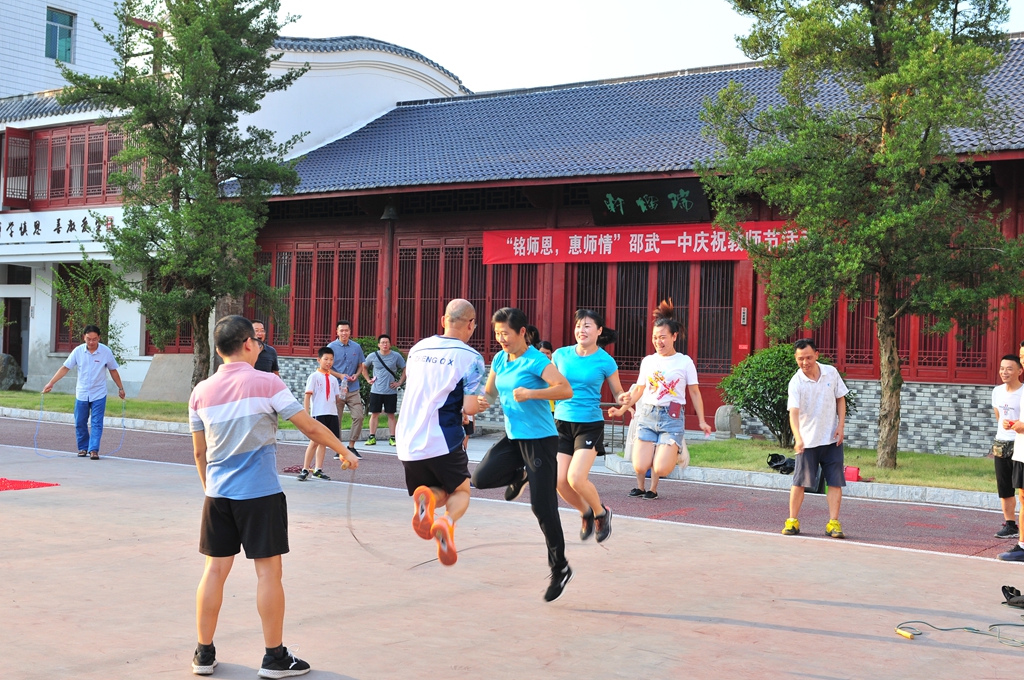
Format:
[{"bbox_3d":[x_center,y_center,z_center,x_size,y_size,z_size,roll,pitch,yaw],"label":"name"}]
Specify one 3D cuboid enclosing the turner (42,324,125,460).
[{"bbox_3d":[-5.315,0.651,16.209,0.980,1.677,0.420,2,0,0],"label":"turner"}]

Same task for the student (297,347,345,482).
[{"bbox_3d":[-2.141,0.833,14.613,0.430,1.511,0.330,2,0,-27],"label":"student"}]

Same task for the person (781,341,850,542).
[{"bbox_3d":[2.629,0.856,11.358,0.530,1.728,0.400,2,0,18],"label":"person"}]

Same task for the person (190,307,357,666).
[{"bbox_3d":[-1.158,0.742,6.321,0.620,1.722,0.620,2,0,30],"label":"person"}]

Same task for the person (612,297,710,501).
[{"bbox_3d":[1.058,0.386,9.250,0.650,1.359,0.480,2,0,14],"label":"person"}]

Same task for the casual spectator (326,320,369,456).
[{"bbox_3d":[-2.184,0.640,17.244,0.500,1.785,0.380,2,0,-9],"label":"casual spectator"}]

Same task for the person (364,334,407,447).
[{"bbox_3d":[-1.900,0.758,19.627,0.600,1.672,0.350,2,0,-5],"label":"person"}]

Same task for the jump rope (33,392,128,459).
[{"bbox_3d":[-5.328,1.056,16.135,1.170,0.805,0.300,2,0,0],"label":"jump rope"}]

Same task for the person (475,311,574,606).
[{"bbox_3d":[0.076,0.698,7.967,0.480,1.805,0.520,2,0,38],"label":"person"}]

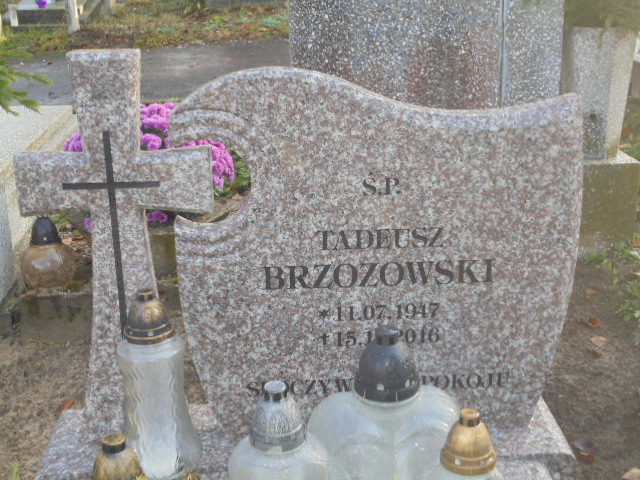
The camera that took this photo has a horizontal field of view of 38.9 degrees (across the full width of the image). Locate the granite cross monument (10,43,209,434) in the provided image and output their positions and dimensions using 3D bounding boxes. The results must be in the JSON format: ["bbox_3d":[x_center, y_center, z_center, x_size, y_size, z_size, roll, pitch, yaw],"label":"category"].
[{"bbox_3d":[-0.358,0.023,1.671,0.331,0.727,0.088,-2,20,-3],"label":"granite cross monument"}]

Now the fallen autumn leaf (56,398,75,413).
[{"bbox_3d":[-0.551,0.361,1.963,0.026,0.012,0.050,19,29,39],"label":"fallen autumn leaf"}]

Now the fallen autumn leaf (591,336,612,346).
[{"bbox_3d":[0.691,0.251,2.225,0.048,0.010,0.030,-5,23,-11],"label":"fallen autumn leaf"}]

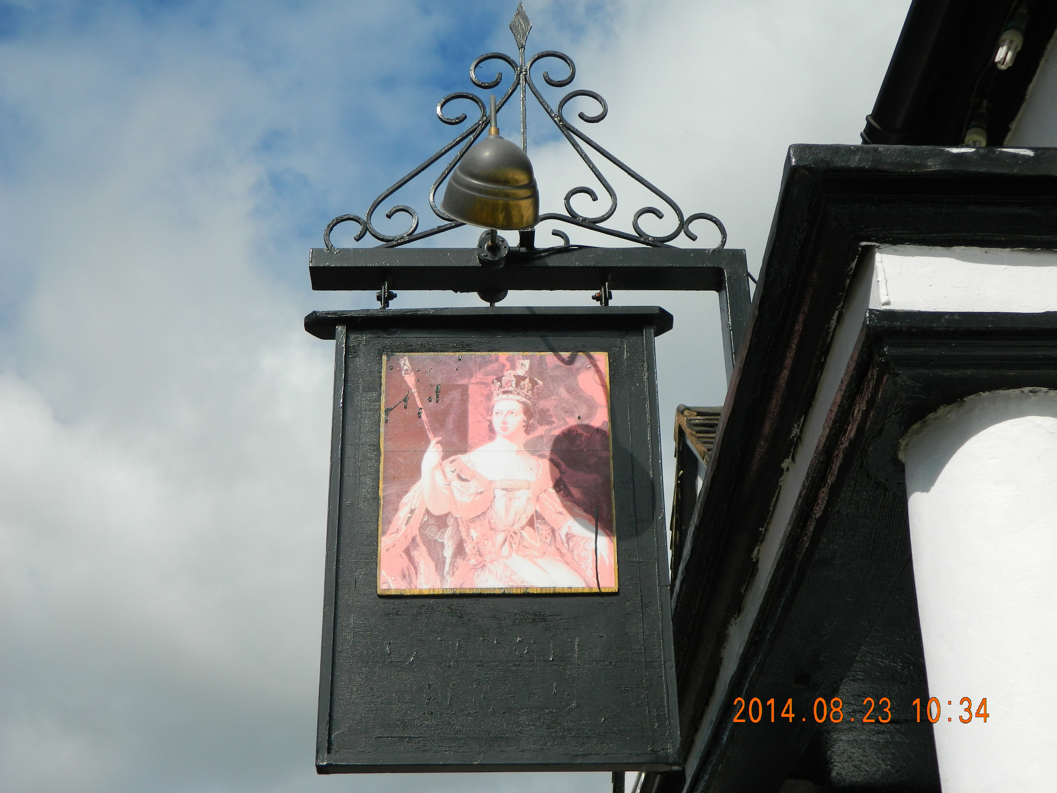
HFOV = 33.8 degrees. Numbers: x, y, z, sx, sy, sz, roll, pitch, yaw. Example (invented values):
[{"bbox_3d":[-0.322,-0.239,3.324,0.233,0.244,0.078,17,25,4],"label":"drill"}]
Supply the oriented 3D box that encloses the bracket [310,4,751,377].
[{"bbox_3d":[-0.004,-0.463,3.952,0.953,1.156,0.092,0,-31,-2],"label":"bracket"}]

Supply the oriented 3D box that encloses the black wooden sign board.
[{"bbox_3d":[-0.075,0.262,3.494,0.787,0.989,0.102,0,-31,-2],"label":"black wooden sign board"}]

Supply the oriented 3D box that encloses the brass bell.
[{"bbox_3d":[-0.068,-0.478,3.435,0.190,0.250,0.190,1,-13,-2],"label":"brass bell"}]

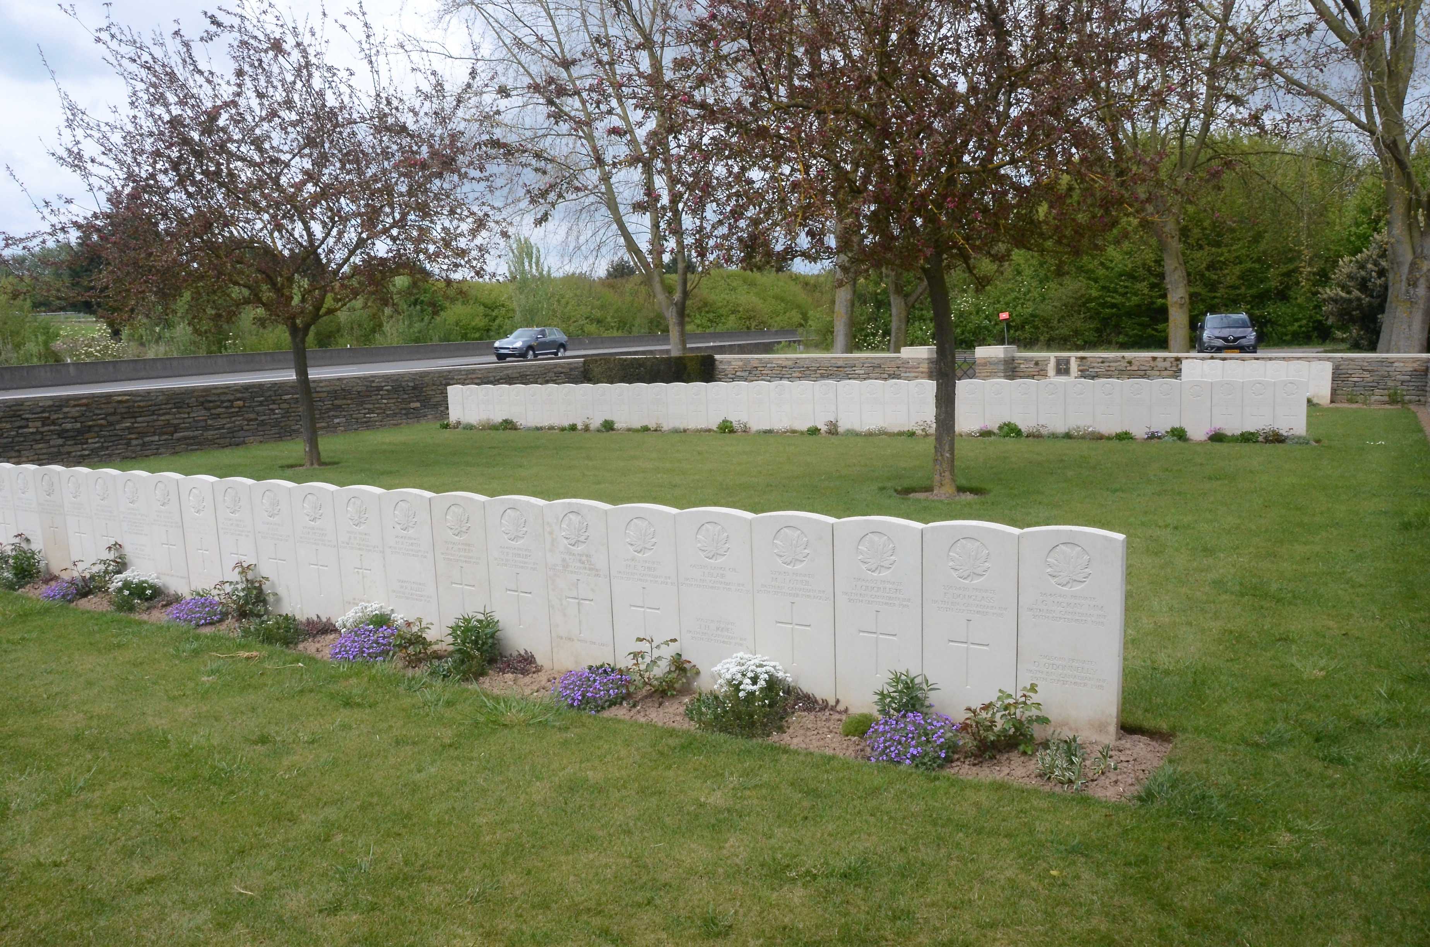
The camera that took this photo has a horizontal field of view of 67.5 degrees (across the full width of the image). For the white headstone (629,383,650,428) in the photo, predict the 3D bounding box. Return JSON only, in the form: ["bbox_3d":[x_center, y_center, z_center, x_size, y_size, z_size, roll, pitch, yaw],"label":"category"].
[{"bbox_3d":[-1.252,-1.149,18.364,0.381,0.825,0.078,3,10,30],"label":"white headstone"}]

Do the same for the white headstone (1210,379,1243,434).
[{"bbox_3d":[6.608,-0.816,13.801,0.381,0.800,0.078,2,9,30],"label":"white headstone"}]

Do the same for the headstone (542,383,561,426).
[{"bbox_3d":[-2.917,-1.219,19.293,0.381,0.780,0.078,2,9,30],"label":"headstone"}]

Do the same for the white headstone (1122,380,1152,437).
[{"bbox_3d":[5.644,-0.868,14.303,0.381,0.813,0.076,2,9,30],"label":"white headstone"}]

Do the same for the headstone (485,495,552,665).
[{"bbox_3d":[-0.957,0.529,5.339,0.381,0.835,0.078,2,9,30],"label":"headstone"}]

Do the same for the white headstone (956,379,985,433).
[{"bbox_3d":[3.726,-0.965,15.479,0.381,0.780,0.078,2,9,30],"label":"white headstone"}]

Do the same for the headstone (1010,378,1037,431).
[{"bbox_3d":[4.340,-0.916,14.984,0.380,0.800,0.076,3,10,30],"label":"headstone"}]

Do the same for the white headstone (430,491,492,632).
[{"bbox_3d":[-1.278,0.504,5.525,0.380,0.830,0.076,3,10,31],"label":"white headstone"}]

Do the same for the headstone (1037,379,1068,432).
[{"bbox_3d":[4.713,-0.914,14.958,0.381,0.825,0.078,3,10,30],"label":"headstone"}]

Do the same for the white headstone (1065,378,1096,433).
[{"bbox_3d":[5.004,-0.895,14.672,0.381,0.813,0.076,2,9,30],"label":"white headstone"}]

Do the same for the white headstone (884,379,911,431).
[{"bbox_3d":[2.723,-0.990,15.995,0.381,0.813,0.076,2,9,30],"label":"white headstone"}]

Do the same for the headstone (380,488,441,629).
[{"bbox_3d":[-1.600,0.490,5.721,0.380,0.830,0.076,3,10,31],"label":"headstone"}]

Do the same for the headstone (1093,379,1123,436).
[{"bbox_3d":[5.302,-0.875,14.432,0.380,0.800,0.076,3,10,30],"label":"headstone"}]

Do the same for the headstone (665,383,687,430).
[{"bbox_3d":[-0.587,-1.112,17.804,0.380,0.800,0.076,3,10,30],"label":"headstone"}]

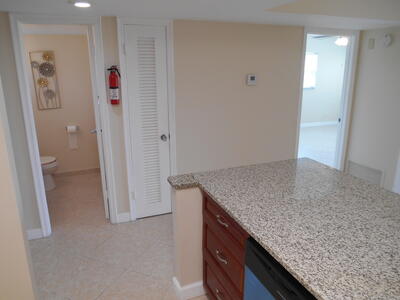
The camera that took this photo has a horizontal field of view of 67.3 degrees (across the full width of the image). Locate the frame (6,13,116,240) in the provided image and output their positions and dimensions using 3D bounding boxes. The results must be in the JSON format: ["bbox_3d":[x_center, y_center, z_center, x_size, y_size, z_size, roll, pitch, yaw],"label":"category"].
[{"bbox_3d":[-1.268,-0.186,2.953,0.731,2.098,0.130,-6,15,-20],"label":"frame"}]

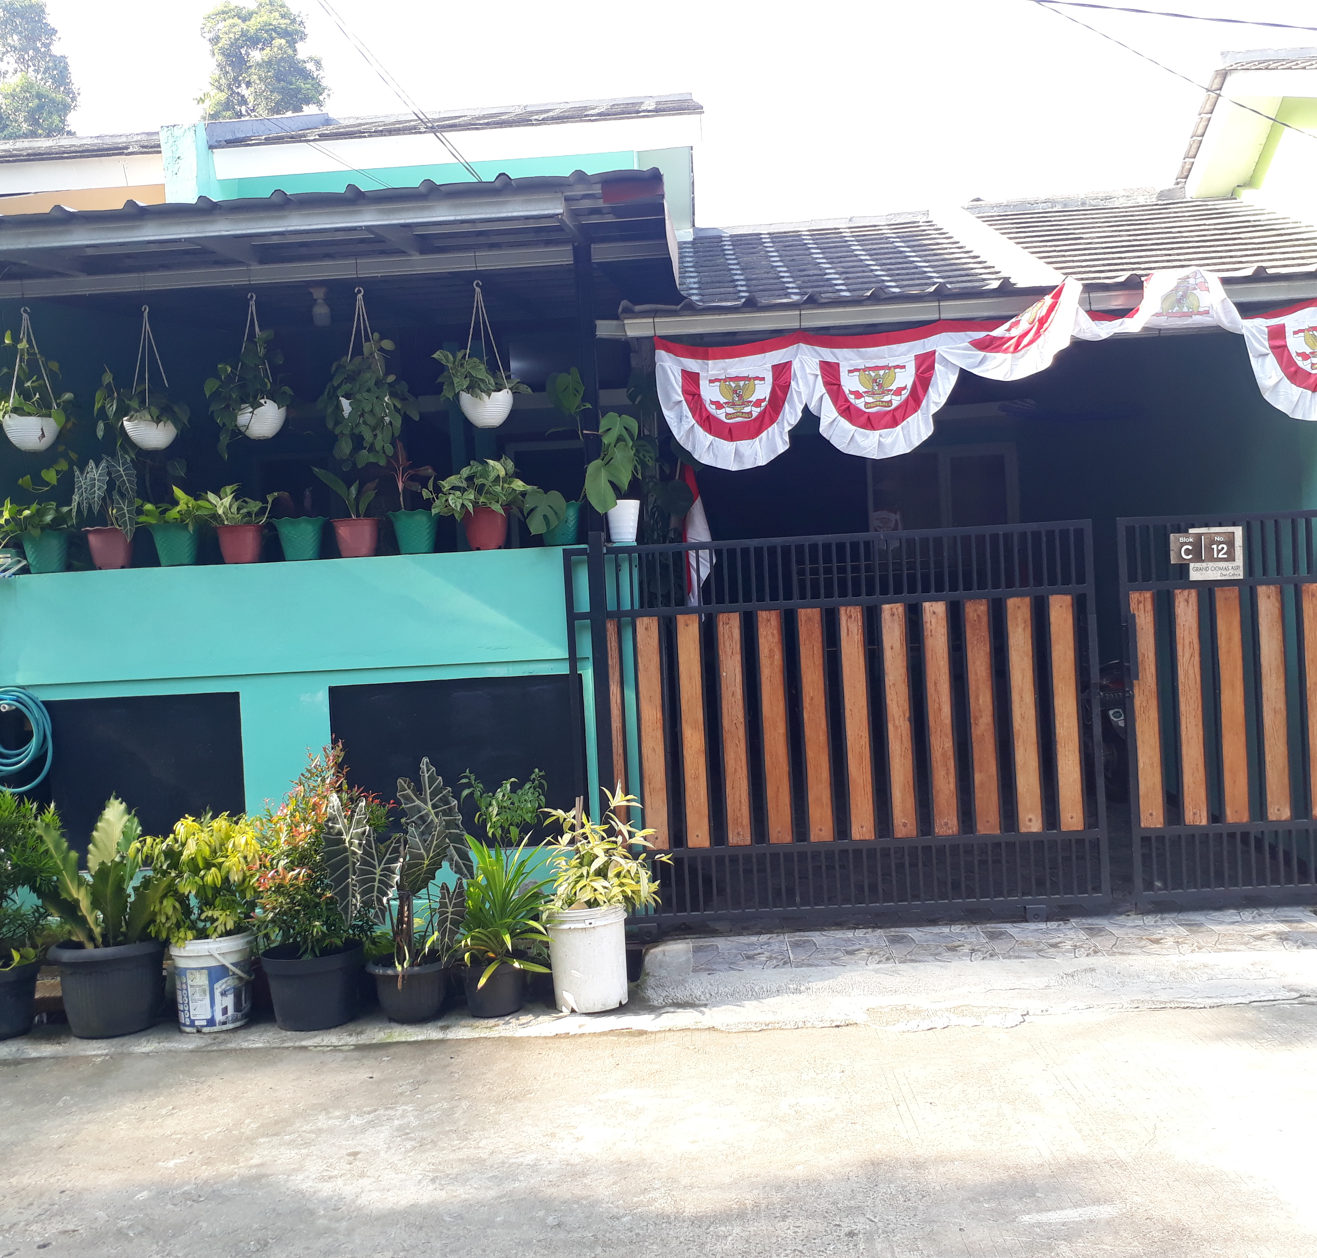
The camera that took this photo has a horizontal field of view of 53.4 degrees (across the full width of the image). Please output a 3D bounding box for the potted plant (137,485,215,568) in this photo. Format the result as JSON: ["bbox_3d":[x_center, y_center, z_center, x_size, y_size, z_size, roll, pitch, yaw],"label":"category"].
[{"bbox_3d":[-2.079,-0.440,5.632,0.344,0.338,0.290,-3,0,3],"label":"potted plant"}]

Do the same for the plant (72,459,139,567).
[{"bbox_3d":[-2.369,-0.498,5.592,0.274,0.482,0.270,-3,0,2],"label":"plant"}]

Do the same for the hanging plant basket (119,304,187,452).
[{"bbox_3d":[-2.190,-1.082,5.657,0.289,0.623,0.270,-3,0,3],"label":"hanging plant basket"}]

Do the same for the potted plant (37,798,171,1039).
[{"bbox_3d":[-2.082,1.087,4.920,0.488,0.892,0.480,-3,0,3],"label":"potted plant"}]

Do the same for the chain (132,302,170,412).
[{"bbox_3d":[-2.196,-1.173,5.657,0.164,0.453,0.170,-3,0,3],"label":"chain"}]

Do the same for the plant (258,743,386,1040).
[{"bbox_3d":[-1.282,0.976,4.971,0.488,1.046,0.440,-3,0,2],"label":"plant"}]

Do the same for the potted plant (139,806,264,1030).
[{"bbox_3d":[-1.742,1.113,4.970,0.473,0.811,0.420,-3,0,2],"label":"potted plant"}]

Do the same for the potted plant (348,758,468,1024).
[{"bbox_3d":[-0.967,0.985,4.997,0.443,0.967,0.440,-3,0,3],"label":"potted plant"}]

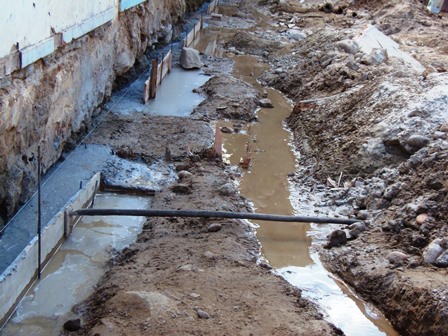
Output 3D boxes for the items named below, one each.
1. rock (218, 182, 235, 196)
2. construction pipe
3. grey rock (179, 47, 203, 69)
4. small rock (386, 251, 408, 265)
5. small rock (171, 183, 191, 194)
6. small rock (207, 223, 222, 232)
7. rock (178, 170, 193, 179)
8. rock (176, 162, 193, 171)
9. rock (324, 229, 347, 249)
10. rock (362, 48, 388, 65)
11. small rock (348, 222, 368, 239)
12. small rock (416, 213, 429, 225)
[{"bbox_3d":[0.017,0.145,4.839,0.107,0.090,0.094,0,17,0],"label":"rock"},{"bbox_3d":[-0.031,0.303,4.415,1.794,0.034,0.034,3,17,-11],"label":"construction pipe"},{"bbox_3d":[-0.469,-1.583,10.380,0.308,0.316,0.271,-1,17,-3],"label":"grey rock"},{"bbox_3d":[0.870,0.451,3.629,0.103,0.059,0.090,4,18,13],"label":"small rock"},{"bbox_3d":[-0.287,0.142,4.843,0.127,0.072,0.112,-1,17,-3],"label":"small rock"},{"bbox_3d":[-0.052,0.348,4.202,0.081,0.055,0.071,0,17,-1],"label":"small rock"},{"bbox_3d":[-0.275,0.048,5.168,0.100,0.057,0.088,-1,17,-3],"label":"rock"},{"bbox_3d":[-0.296,-0.011,5.364,0.111,0.054,0.098,-1,17,-3],"label":"rock"},{"bbox_3d":[0.651,0.408,4.176,0.109,0.102,0.096,3,17,9],"label":"rock"},{"bbox_3d":[1.764,-1.290,8.386,0.278,0.184,0.244,4,18,12],"label":"rock"},{"bbox_3d":[0.780,0.368,4.237,0.105,0.100,0.093,3,17,10],"label":"small rock"},{"bbox_3d":[1.081,0.276,3.948,0.065,0.063,0.058,5,18,15],"label":"small rock"}]

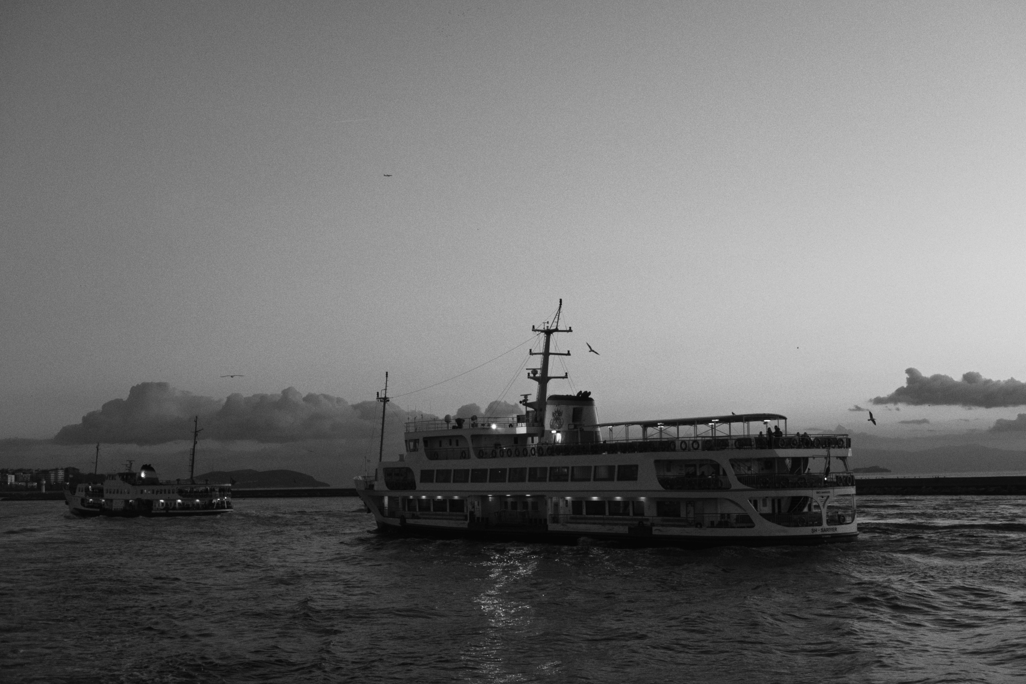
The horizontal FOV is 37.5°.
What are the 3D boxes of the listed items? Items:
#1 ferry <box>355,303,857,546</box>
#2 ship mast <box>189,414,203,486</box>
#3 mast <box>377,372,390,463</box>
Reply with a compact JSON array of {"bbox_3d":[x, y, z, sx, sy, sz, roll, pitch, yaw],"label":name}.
[{"bbox_3d":[2.132,7.186,139.478,12.400,21.662,73.736,2,-6,-33],"label":"ferry"},{"bbox_3d":[-58.853,19.915,280.000,1.700,13.000,1.700,4,-7,-43],"label":"ship mast"},{"bbox_3d":[-14.097,8.205,164.445,1.000,9.900,1.000,2,-6,-33],"label":"mast"}]

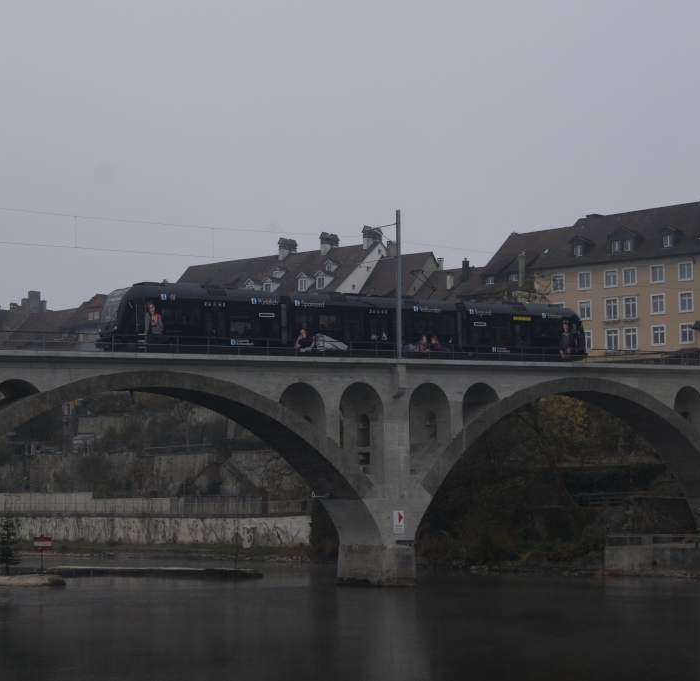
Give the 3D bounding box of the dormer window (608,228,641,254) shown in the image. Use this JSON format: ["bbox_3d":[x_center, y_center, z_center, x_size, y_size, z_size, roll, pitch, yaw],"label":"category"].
[{"bbox_3d":[26.605,-9.384,141.394,3.014,2.480,2.400,-5,-7,41],"label":"dormer window"}]

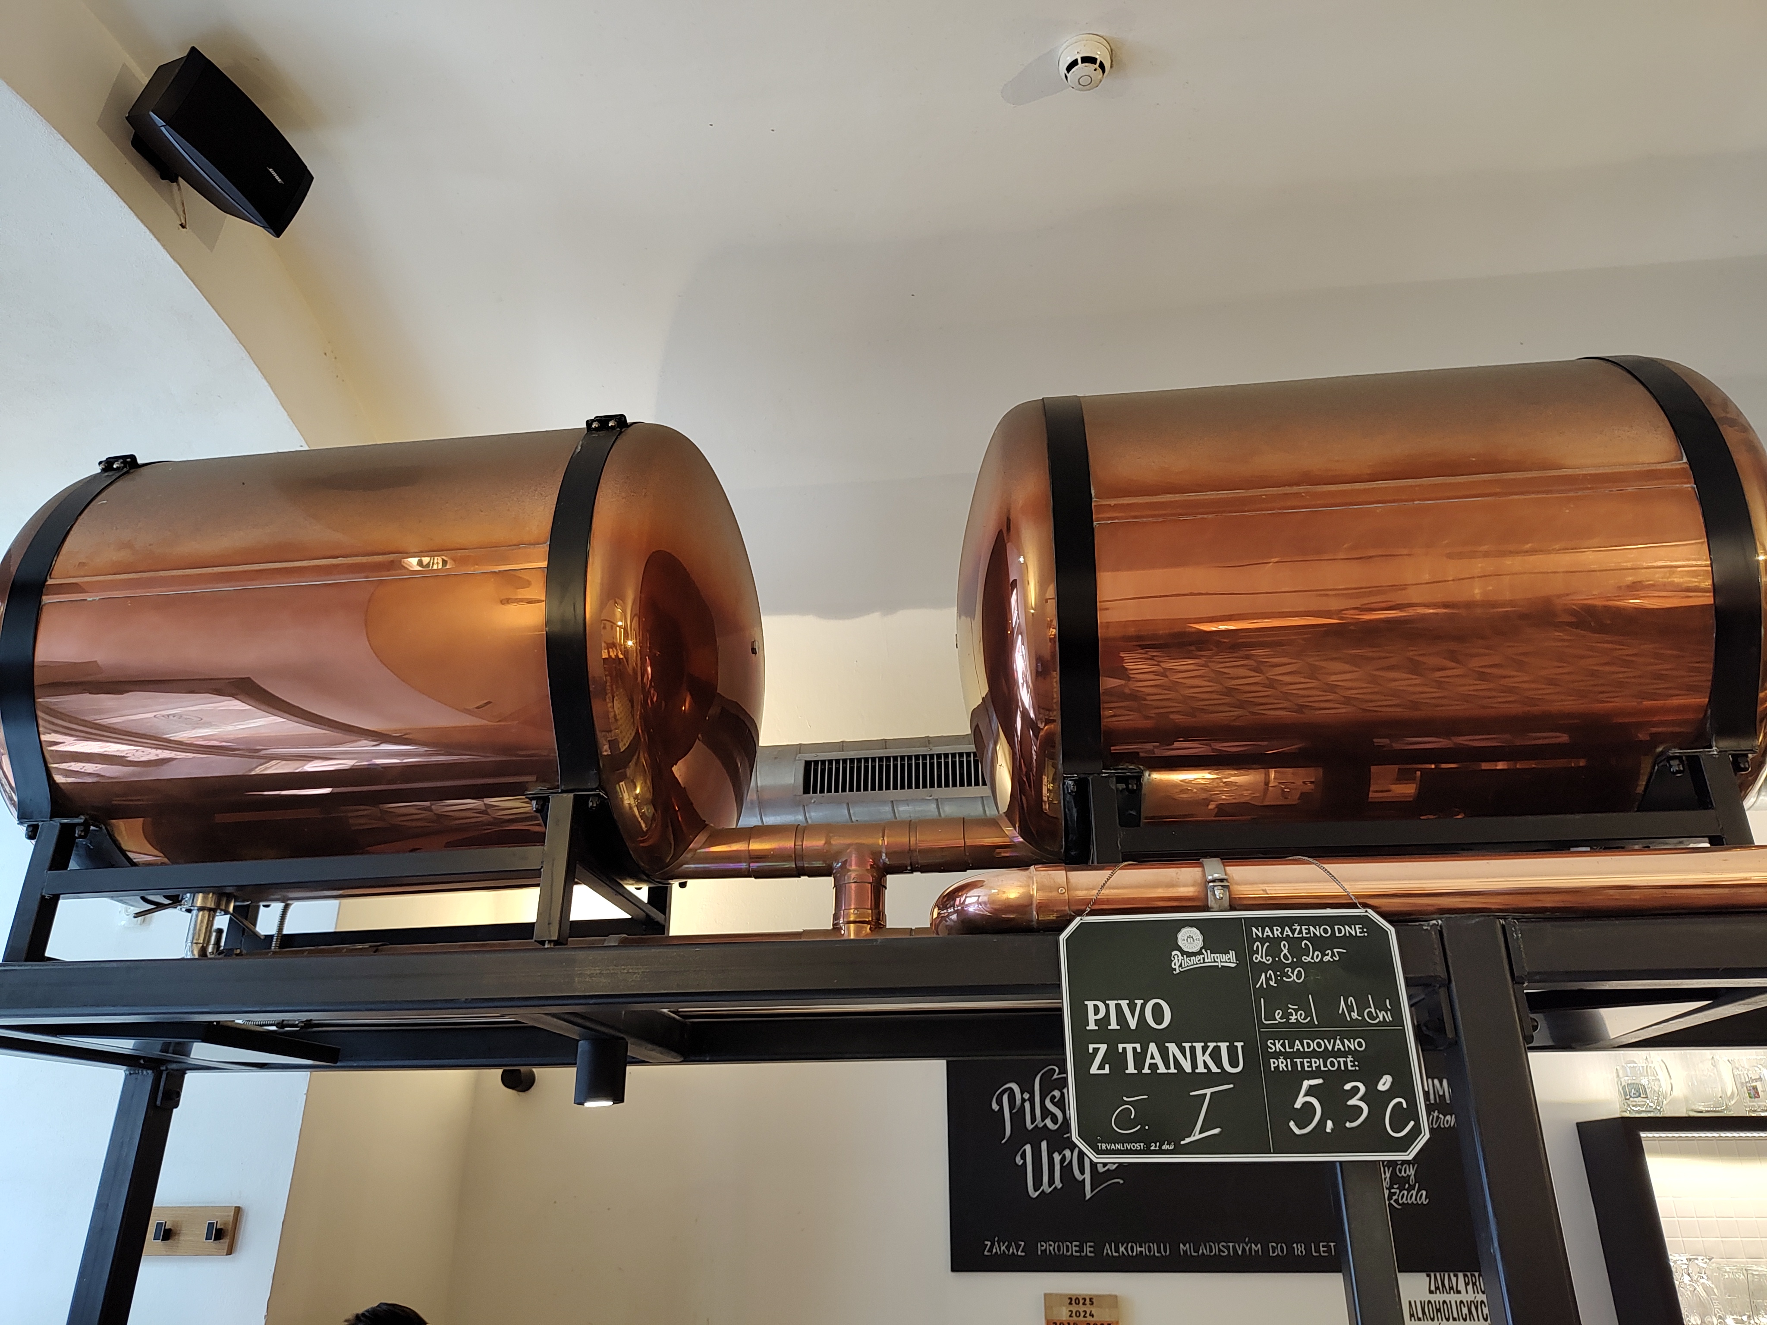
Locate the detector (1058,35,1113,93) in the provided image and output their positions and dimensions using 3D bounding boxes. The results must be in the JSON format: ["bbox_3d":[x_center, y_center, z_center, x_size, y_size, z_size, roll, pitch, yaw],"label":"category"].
[{"bbox_3d":[0.414,-1.208,2.388,0.109,0.061,0.109,-3,-27,6],"label":"detector"}]

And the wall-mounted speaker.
[{"bbox_3d":[-1.368,-1.068,2.422,0.161,0.165,0.353,16,-16,19],"label":"wall-mounted speaker"}]

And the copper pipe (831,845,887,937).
[{"bbox_3d":[-0.040,0.390,1.942,0.088,0.160,0.088,-3,-22,6],"label":"copper pipe"}]

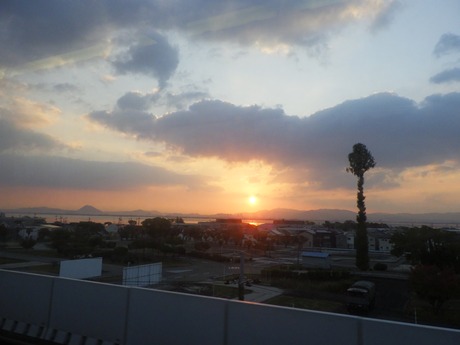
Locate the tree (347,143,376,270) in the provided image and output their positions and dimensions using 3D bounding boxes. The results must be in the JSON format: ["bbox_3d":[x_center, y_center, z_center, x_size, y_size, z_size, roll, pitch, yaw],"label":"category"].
[{"bbox_3d":[25.300,6.250,71.500,5.600,24.200,5.400,-1,-7,19],"label":"tree"}]

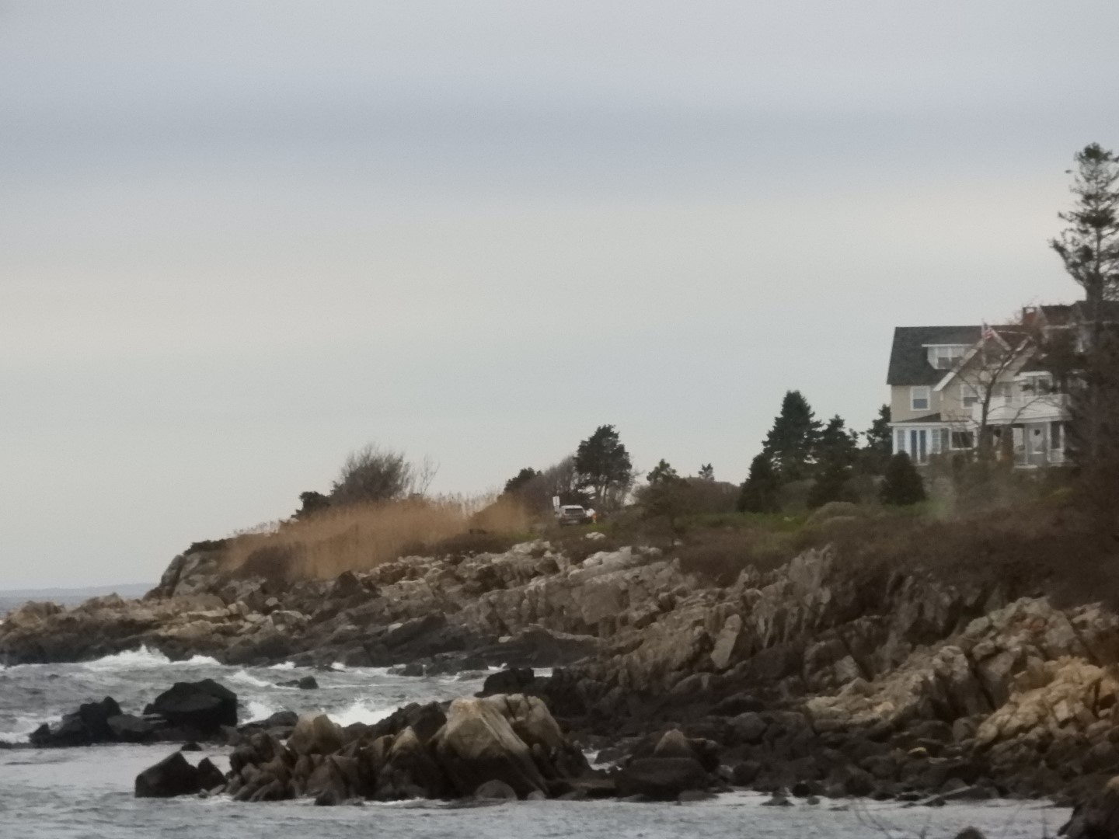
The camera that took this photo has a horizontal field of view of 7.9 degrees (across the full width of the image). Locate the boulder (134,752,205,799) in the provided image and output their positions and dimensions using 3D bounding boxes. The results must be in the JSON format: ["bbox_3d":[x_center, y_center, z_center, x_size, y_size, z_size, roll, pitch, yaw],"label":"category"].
[{"bbox_3d":[-8.761,8.013,182.000,1.590,1.080,1.300,0,-1,0],"label":"boulder"}]

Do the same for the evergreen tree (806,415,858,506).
[{"bbox_3d":[17.916,2.838,530.000,3.330,6.190,3.300,0,-1,0],"label":"evergreen tree"}]

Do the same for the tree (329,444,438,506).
[{"bbox_3d":[-12.655,4.376,582.000,7.620,5.160,6.500,0,-1,0],"label":"tree"}]

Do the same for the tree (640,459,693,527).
[{"bbox_3d":[7.259,5.027,550.000,3.630,4.640,3.400,0,-1,0],"label":"tree"}]

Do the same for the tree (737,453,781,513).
[{"bbox_3d":[13.023,4.198,528.000,2.910,4.000,2.900,0,-1,0],"label":"tree"}]

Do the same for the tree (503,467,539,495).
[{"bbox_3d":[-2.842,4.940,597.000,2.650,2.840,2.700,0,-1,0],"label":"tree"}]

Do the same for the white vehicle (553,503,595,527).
[{"bbox_3d":[1.004,6.933,580.000,1.900,1.700,4.600,0,-1,-8],"label":"white vehicle"}]

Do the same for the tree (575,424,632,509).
[{"bbox_3d":[3.267,3.687,598.000,4.400,6.660,4.300,0,-1,0],"label":"tree"}]

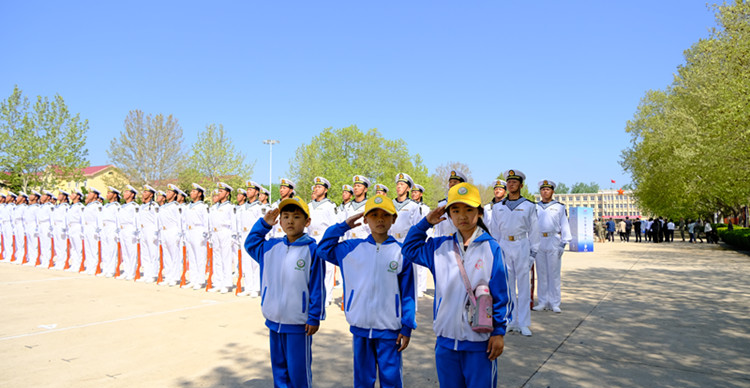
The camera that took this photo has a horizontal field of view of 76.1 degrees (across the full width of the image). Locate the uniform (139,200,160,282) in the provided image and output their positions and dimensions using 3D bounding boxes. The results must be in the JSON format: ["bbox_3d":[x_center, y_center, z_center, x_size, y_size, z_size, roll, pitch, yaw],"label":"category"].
[{"bbox_3d":[-4.287,0.920,9.129,0.520,1.560,0.340,-1,-3,32],"label":"uniform"}]

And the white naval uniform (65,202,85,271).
[{"bbox_3d":[-6.745,0.929,10.848,0.520,1.490,0.330,-1,-4,33],"label":"white naval uniform"}]

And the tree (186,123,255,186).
[{"bbox_3d":[-19.149,-2.500,59.000,8.600,13.000,8.000,-1,-3,32],"label":"tree"}]

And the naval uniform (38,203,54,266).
[{"bbox_3d":[-7.804,0.989,11.399,0.520,1.560,0.340,-1,-3,32],"label":"naval uniform"}]

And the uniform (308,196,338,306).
[{"bbox_3d":[-0.725,0.791,6.940,0.520,1.490,0.330,-1,-4,33],"label":"uniform"}]

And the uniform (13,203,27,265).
[{"bbox_3d":[-8.914,1.011,12.115,0.520,1.560,0.340,-1,-3,32],"label":"uniform"}]

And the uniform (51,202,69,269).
[{"bbox_3d":[-7.375,0.931,11.292,0.520,1.490,0.330,-1,-4,33],"label":"uniform"}]

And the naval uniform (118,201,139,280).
[{"bbox_3d":[-4.841,0.931,9.487,0.520,1.560,0.340,-1,-3,32],"label":"naval uniform"}]

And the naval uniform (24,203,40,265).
[{"bbox_3d":[-8.353,1.000,11.753,0.520,1.560,0.340,-1,-3,32],"label":"naval uniform"}]

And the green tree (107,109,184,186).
[{"bbox_3d":[-24.909,-2.922,52.000,8.600,13.000,8.000,-1,-3,32],"label":"green tree"}]

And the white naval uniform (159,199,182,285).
[{"bbox_3d":[-3.723,0.909,8.765,0.520,1.560,0.340,-1,-3,32],"label":"white naval uniform"}]

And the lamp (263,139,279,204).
[{"bbox_3d":[-15.224,-1.701,70.000,2.300,12.600,2.000,-1,-3,32],"label":"lamp"}]

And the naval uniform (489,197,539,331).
[{"bbox_3d":[1.569,0.758,5.417,0.520,1.490,0.330,-1,-4,33],"label":"naval uniform"}]

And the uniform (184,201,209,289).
[{"bbox_3d":[-3.131,0.848,8.495,0.520,1.490,0.330,-1,-4,33],"label":"uniform"}]

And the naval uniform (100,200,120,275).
[{"bbox_3d":[-5.475,0.899,10.015,0.520,1.490,0.330,-1,-4,33],"label":"naval uniform"}]

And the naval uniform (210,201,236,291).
[{"bbox_3d":[-2.556,0.839,8.128,0.520,1.490,0.330,-1,-4,33],"label":"naval uniform"}]

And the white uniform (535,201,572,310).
[{"bbox_3d":[2.526,0.835,6.759,0.520,1.490,0.330,-1,-4,33],"label":"white uniform"}]

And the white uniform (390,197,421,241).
[{"bbox_3d":[0.395,0.778,6.188,0.520,1.490,0.330,-1,-4,33],"label":"white uniform"}]

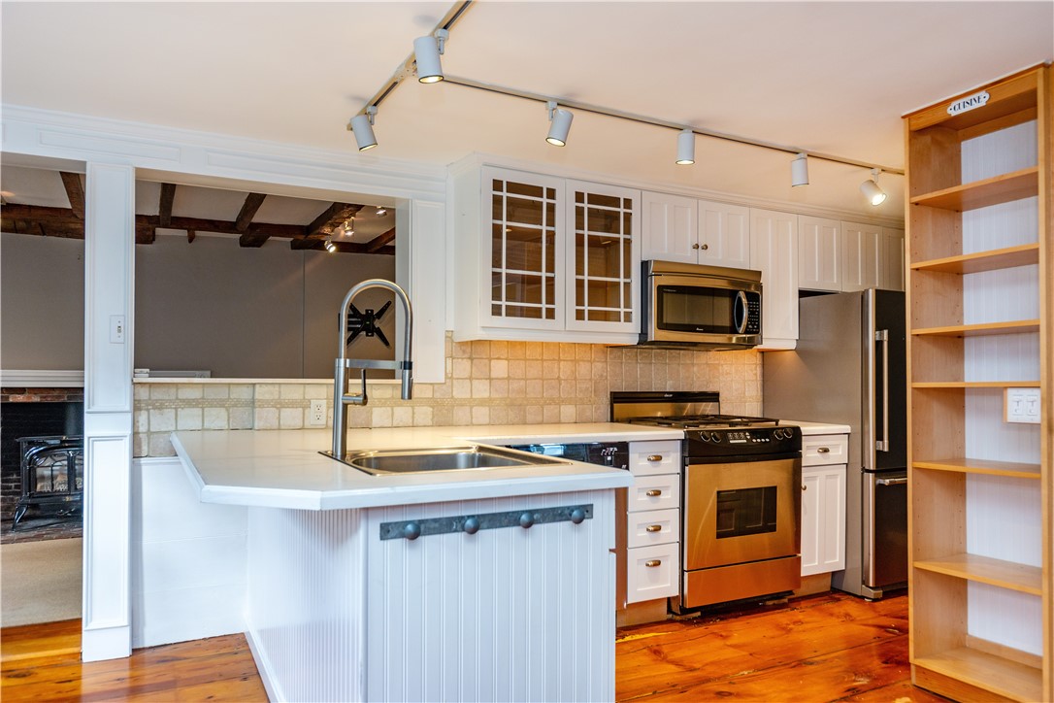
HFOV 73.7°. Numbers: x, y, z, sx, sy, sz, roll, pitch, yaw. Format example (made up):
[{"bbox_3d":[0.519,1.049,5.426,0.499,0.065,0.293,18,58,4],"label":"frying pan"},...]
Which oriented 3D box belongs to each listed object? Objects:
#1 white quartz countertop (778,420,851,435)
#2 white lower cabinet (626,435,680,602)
[{"bbox_3d":[1.457,0.431,4.069,0.391,0.040,0.666,2,-2,-26],"label":"white quartz countertop"},{"bbox_3d":[0.459,0.799,3.558,0.303,0.760,0.590,1,-2,-27],"label":"white lower cabinet"}]

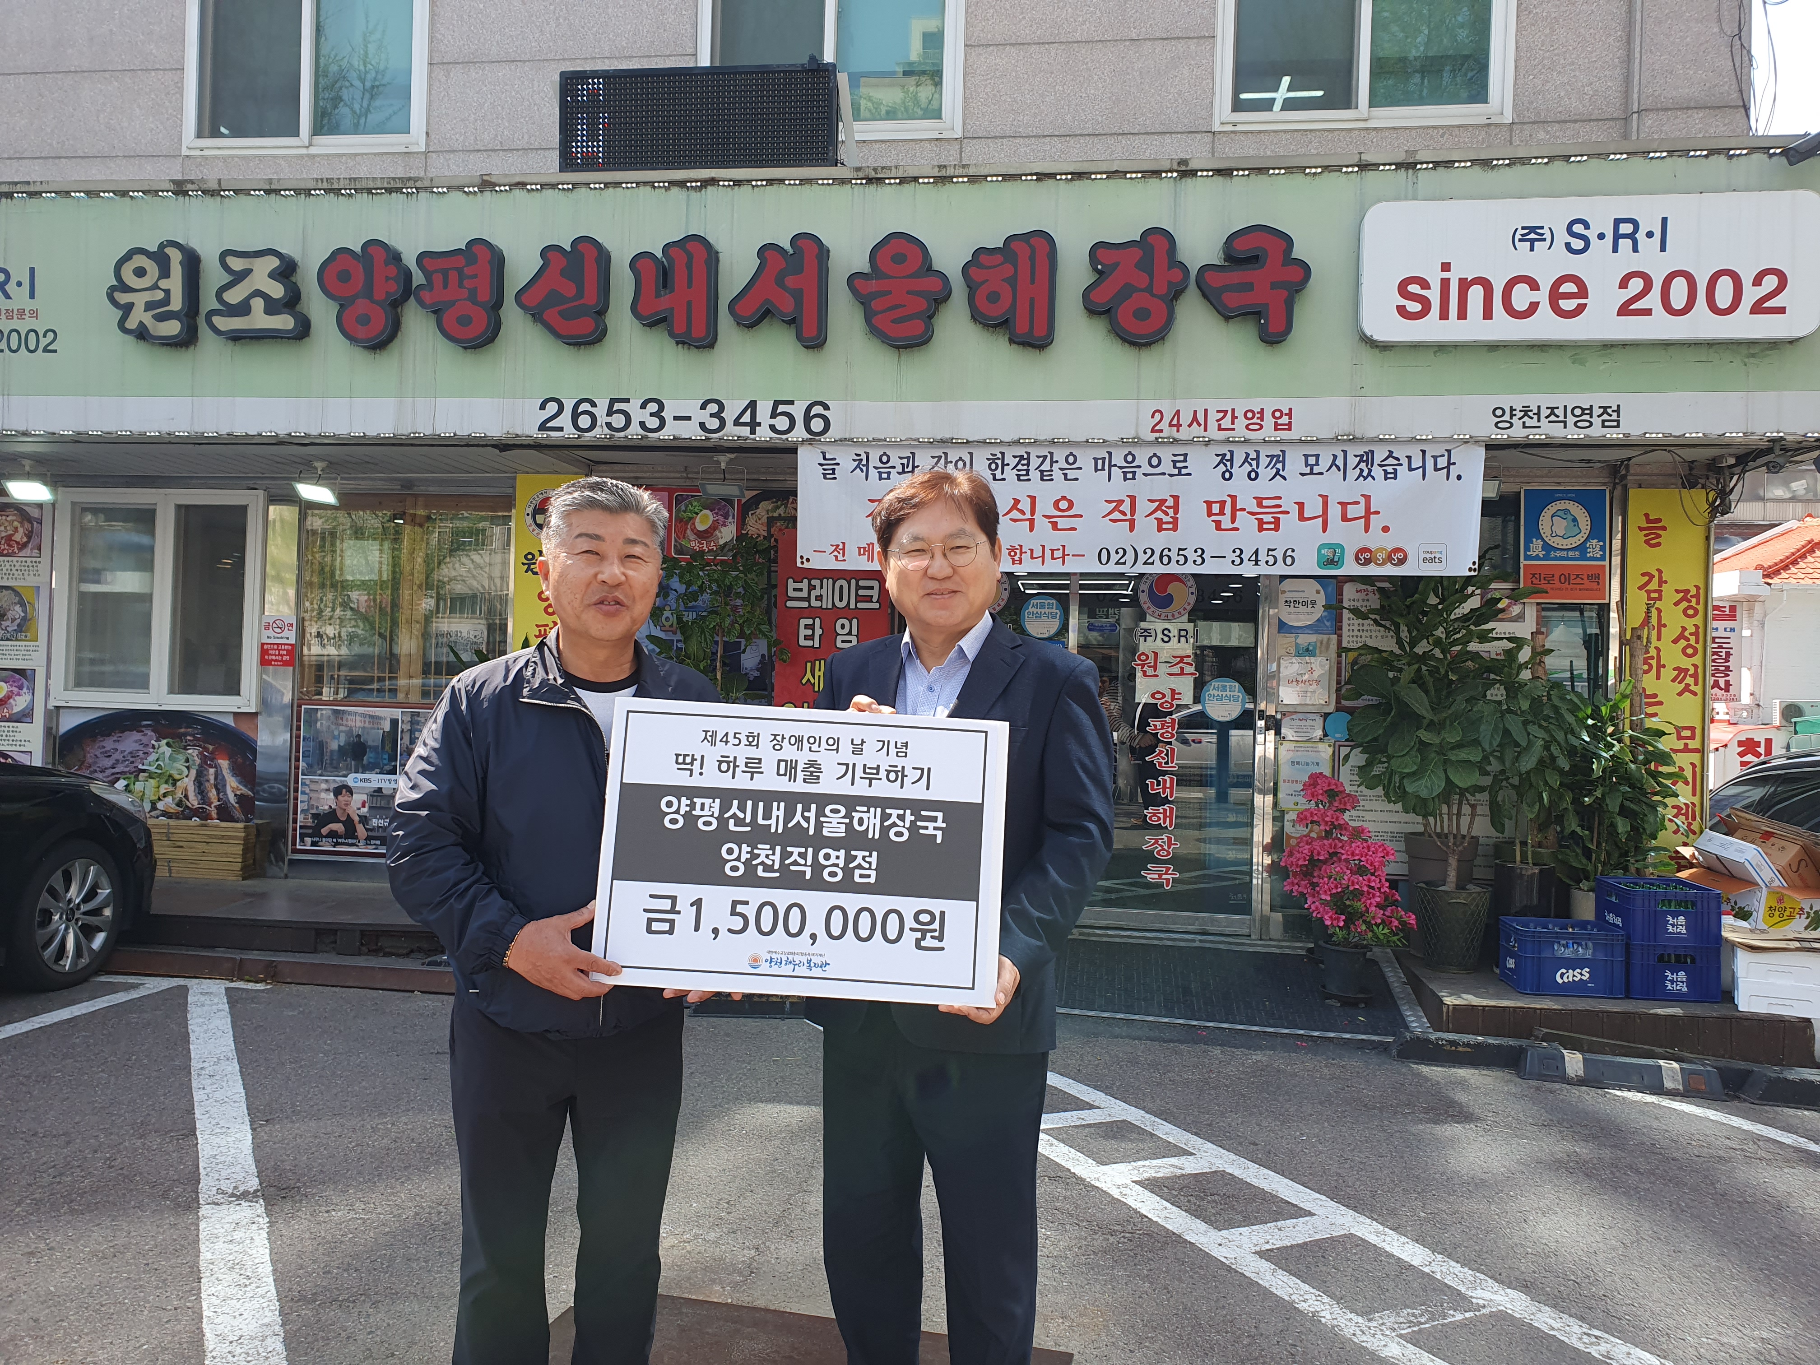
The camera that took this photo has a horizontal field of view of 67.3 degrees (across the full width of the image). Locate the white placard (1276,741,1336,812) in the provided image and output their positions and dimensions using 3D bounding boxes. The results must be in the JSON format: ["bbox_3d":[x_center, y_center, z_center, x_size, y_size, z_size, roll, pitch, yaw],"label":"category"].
[{"bbox_3d":[2.069,0.491,7.130,0.270,0.360,0.020,1,0,8],"label":"white placard"}]

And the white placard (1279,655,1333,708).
[{"bbox_3d":[2.065,-0.005,7.130,0.255,0.255,0.020,1,0,8],"label":"white placard"}]

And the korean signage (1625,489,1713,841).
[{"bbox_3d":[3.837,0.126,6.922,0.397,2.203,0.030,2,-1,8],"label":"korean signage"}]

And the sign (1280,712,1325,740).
[{"bbox_3d":[2.066,0.235,7.186,0.218,0.142,0.015,2,-1,8],"label":"sign"}]

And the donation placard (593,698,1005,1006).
[{"bbox_3d":[-0.160,0.250,2.035,0.594,0.420,0.015,3,-6,2],"label":"donation placard"}]

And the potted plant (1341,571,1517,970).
[{"bbox_3d":[2.532,0.417,6.672,0.780,1.925,0.700,1,0,8],"label":"potted plant"}]

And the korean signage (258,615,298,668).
[{"bbox_3d":[-3.695,-0.237,8.000,0.205,0.300,0.012,2,-1,8],"label":"korean signage"}]

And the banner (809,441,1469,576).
[{"bbox_3d":[0.992,-0.786,6.208,3.055,0.572,0.020,2,-1,8],"label":"banner"}]

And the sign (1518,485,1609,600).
[{"bbox_3d":[3.353,-0.702,6.991,0.422,0.593,0.040,2,-1,8],"label":"sign"}]

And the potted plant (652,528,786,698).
[{"bbox_3d":[-1.016,0.222,6.992,0.720,2.024,0.660,1,0,8],"label":"potted plant"}]

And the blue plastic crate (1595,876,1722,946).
[{"bbox_3d":[3.360,1.023,6.146,0.368,0.240,0.438,1,0,9],"label":"blue plastic crate"}]

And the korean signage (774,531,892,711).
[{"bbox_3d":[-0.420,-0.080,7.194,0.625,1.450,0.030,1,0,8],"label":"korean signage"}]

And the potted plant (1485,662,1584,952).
[{"bbox_3d":[3.056,0.624,6.700,0.470,1.420,0.450,2,-1,8],"label":"potted plant"}]

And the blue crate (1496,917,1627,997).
[{"bbox_3d":[3.003,1.269,6.316,0.443,0.288,0.350,2,-1,8],"label":"blue crate"}]

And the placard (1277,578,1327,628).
[{"bbox_3d":[2.067,-0.415,7.195,0.251,0.255,0.015,2,-1,8],"label":"placard"}]

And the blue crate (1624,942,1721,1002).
[{"bbox_3d":[3.354,1.257,6.144,0.368,0.240,0.438,1,0,9],"label":"blue crate"}]

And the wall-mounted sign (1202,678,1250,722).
[{"bbox_3d":[1.663,0.092,7.220,0.235,0.230,0.010,1,0,8],"label":"wall-mounted sign"}]

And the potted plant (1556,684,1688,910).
[{"bbox_3d":[3.396,0.697,6.574,0.570,1.401,0.540,1,0,8],"label":"potted plant"}]

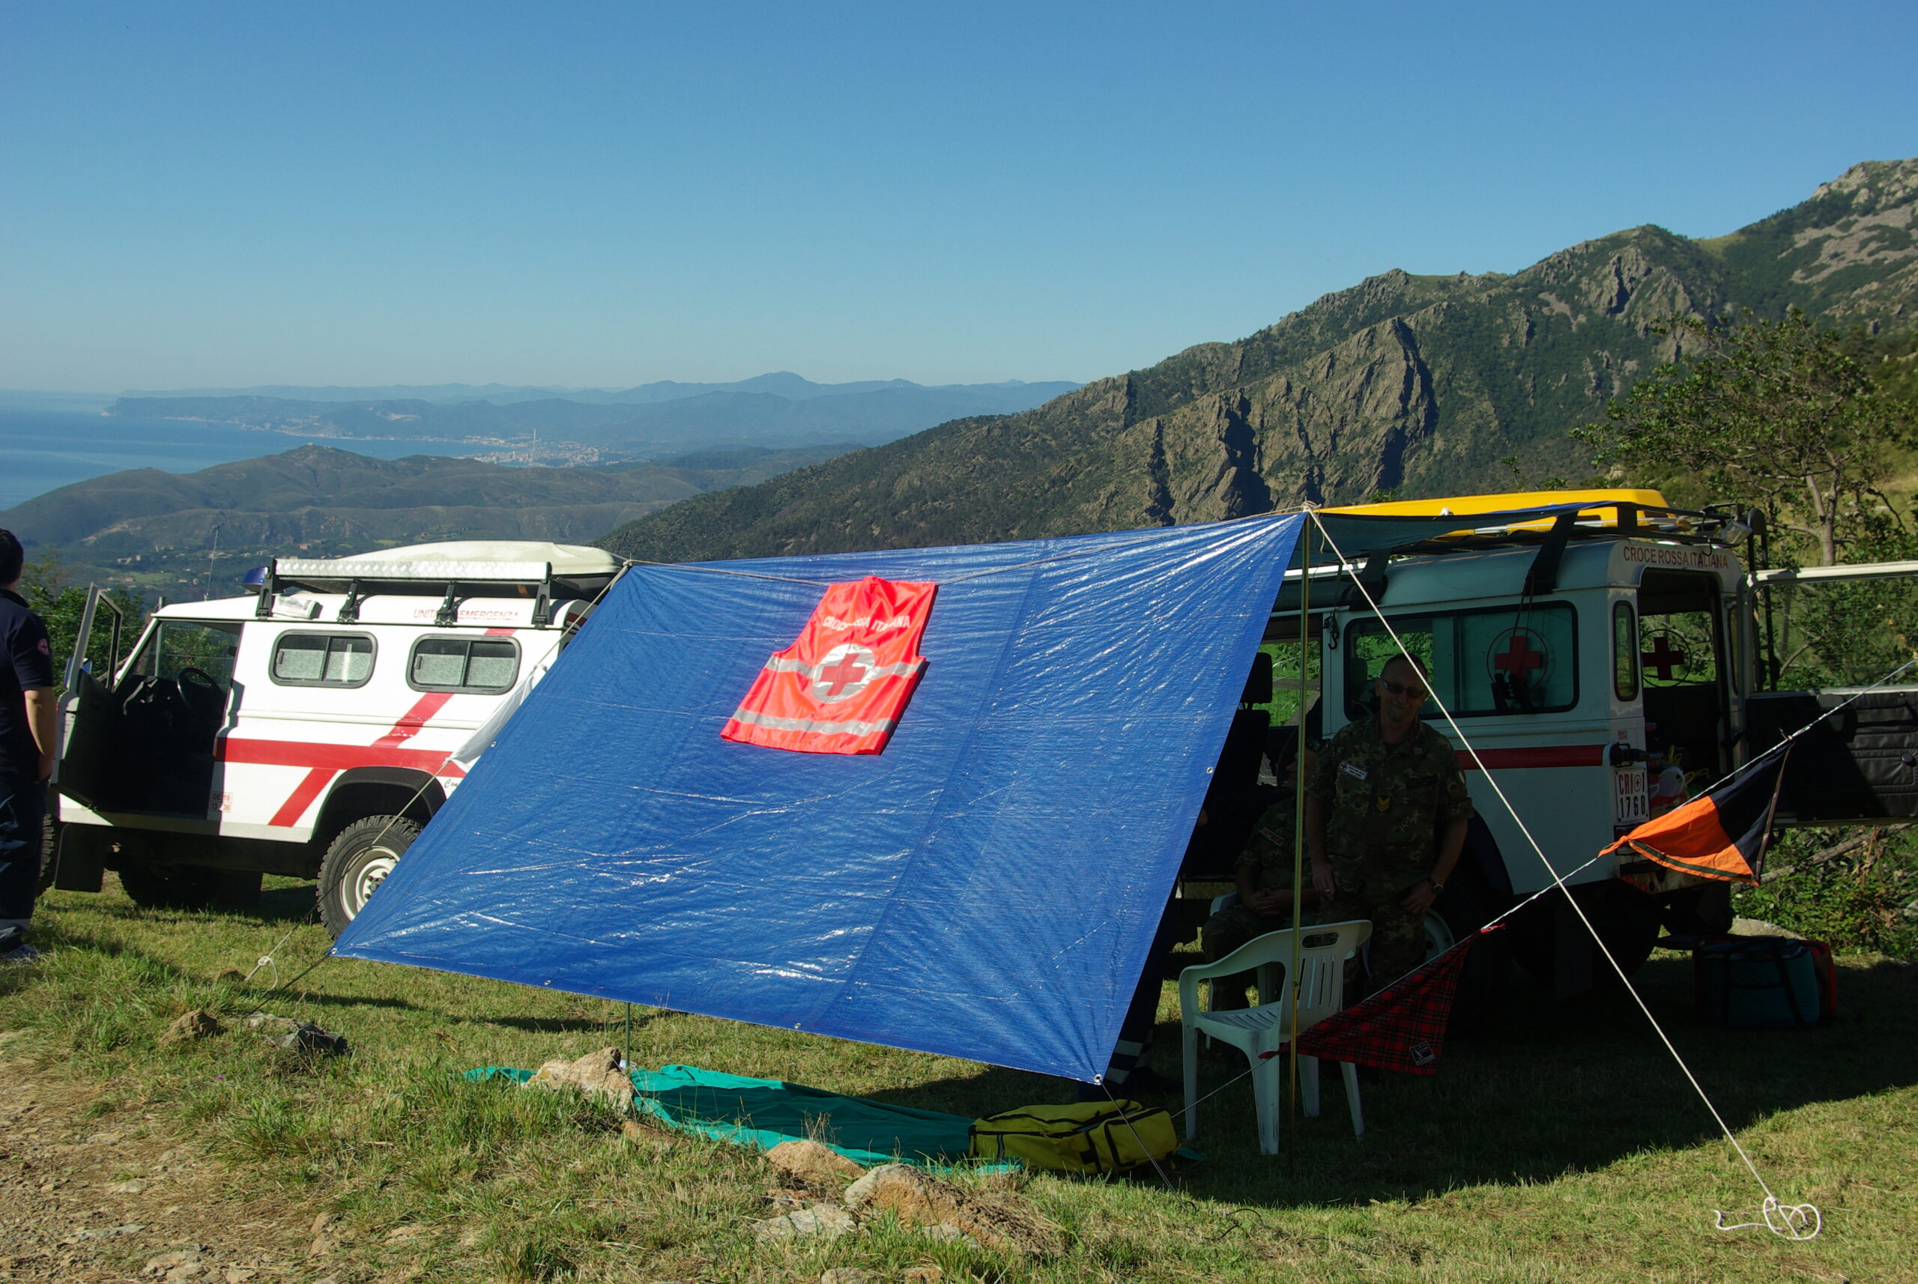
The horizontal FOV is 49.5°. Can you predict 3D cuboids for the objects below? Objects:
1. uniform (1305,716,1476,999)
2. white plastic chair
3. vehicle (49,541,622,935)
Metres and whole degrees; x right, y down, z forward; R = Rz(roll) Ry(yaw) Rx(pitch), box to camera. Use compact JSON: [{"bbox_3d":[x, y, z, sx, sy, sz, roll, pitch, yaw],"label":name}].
[{"bbox_3d":[1.680,0.880,8.200,0.630,1.200,0.360,2,8,16],"label":"uniform"},{"bbox_3d":[1.175,1.400,7.500,0.570,0.810,0.560,-1,1,-33],"label":"white plastic chair"},{"bbox_3d":[-3.951,0.570,12.740,4.600,2.420,1.950,1,-4,23],"label":"vehicle"}]

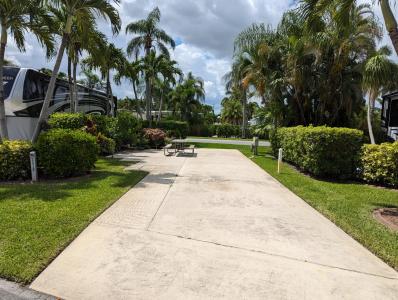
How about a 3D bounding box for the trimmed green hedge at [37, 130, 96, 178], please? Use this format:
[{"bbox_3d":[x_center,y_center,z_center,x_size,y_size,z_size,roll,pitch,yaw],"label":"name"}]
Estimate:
[{"bbox_3d":[-4.457,0.063,9.298,1.850,1.400,1.700,0,5,0],"label":"trimmed green hedge"}]

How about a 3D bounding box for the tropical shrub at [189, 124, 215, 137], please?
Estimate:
[{"bbox_3d":[0.310,-2.427,34.225,3.200,1.600,1.700,0,5,0],"label":"tropical shrub"}]

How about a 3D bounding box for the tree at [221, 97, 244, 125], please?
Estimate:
[{"bbox_3d":[4.115,-4.286,34.747,2.900,4.900,2.900,0,6,0],"label":"tree"}]

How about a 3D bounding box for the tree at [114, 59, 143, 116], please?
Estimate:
[{"bbox_3d":[-5.611,-3.705,21.741,2.300,6.300,2.300,0,6,0],"label":"tree"}]

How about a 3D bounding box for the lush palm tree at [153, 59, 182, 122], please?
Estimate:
[{"bbox_3d":[-2.849,-4.398,24.687,2.800,7.100,2.800,0,6,0],"label":"lush palm tree"}]

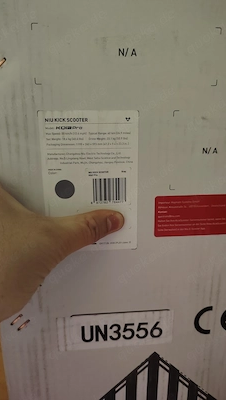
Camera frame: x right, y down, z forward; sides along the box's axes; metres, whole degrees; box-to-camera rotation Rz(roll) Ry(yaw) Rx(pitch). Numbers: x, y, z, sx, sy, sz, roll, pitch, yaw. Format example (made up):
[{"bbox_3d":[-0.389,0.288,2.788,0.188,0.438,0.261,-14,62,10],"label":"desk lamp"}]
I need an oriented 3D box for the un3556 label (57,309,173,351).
[{"bbox_3d":[0.003,0.122,0.258,0.108,0.038,0.002,-1,15,-4],"label":"un3556 label"}]

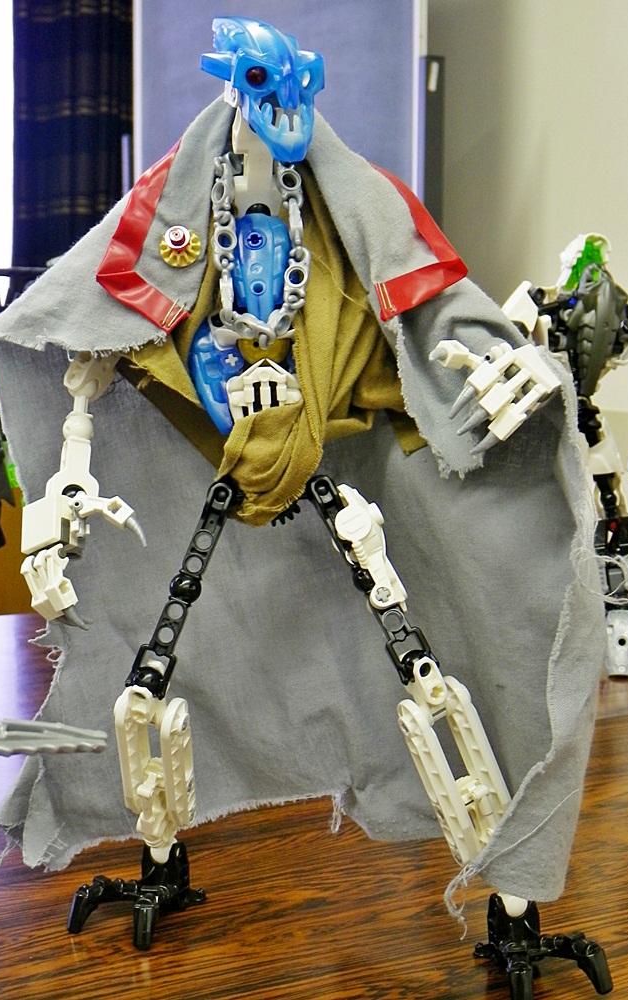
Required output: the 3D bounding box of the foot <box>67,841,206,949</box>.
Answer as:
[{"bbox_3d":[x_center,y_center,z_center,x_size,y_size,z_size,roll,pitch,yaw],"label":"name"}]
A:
[{"bbox_3d":[-0.056,0.125,0.471,0.034,0.027,0.043,5,9,32],"label":"foot"}]

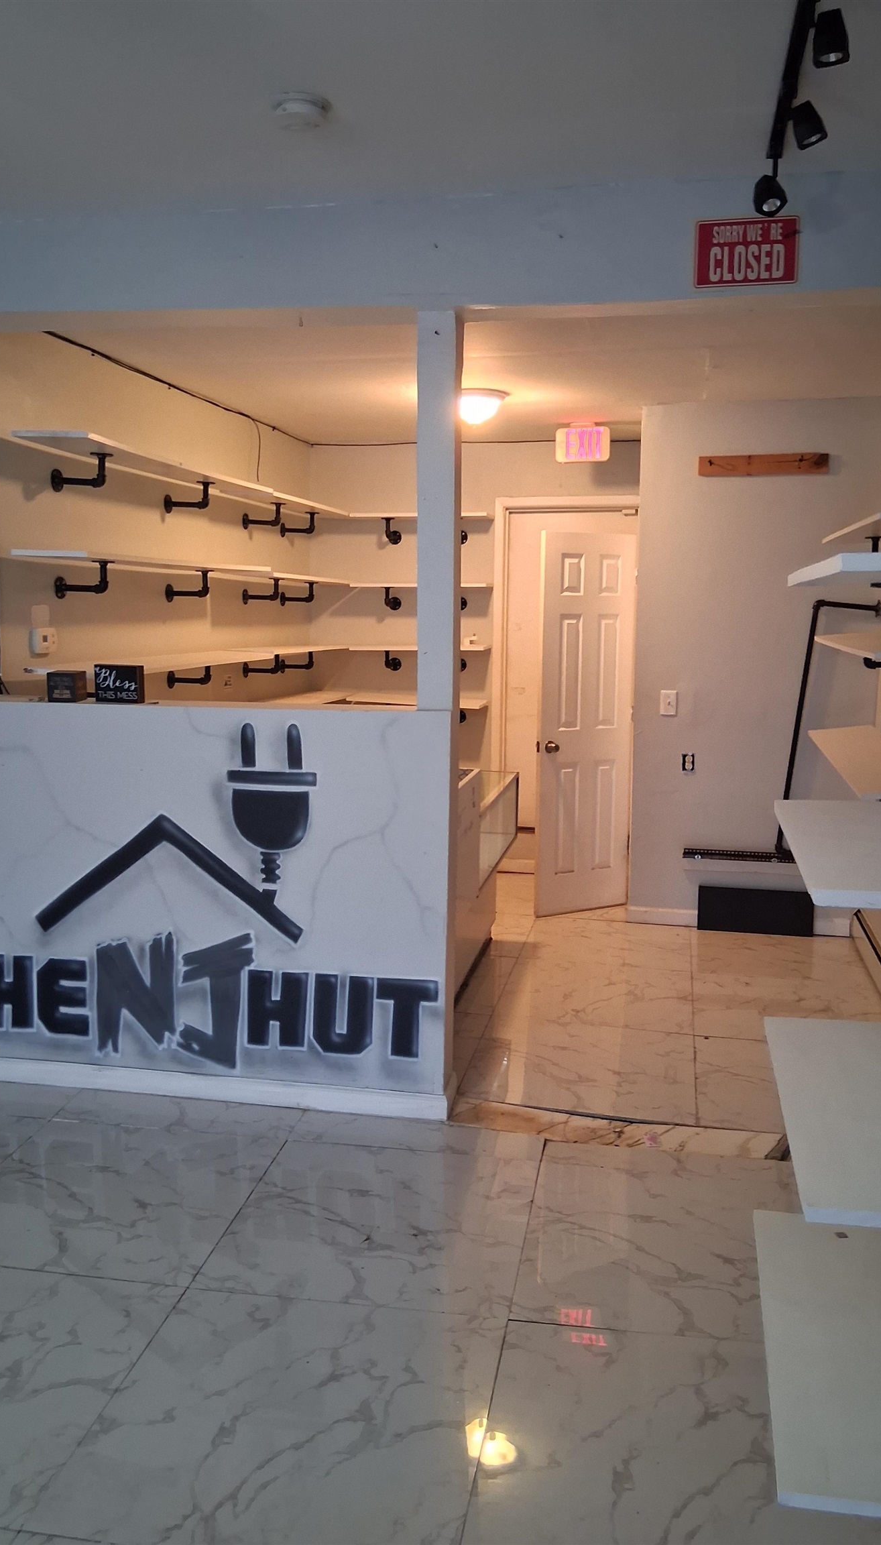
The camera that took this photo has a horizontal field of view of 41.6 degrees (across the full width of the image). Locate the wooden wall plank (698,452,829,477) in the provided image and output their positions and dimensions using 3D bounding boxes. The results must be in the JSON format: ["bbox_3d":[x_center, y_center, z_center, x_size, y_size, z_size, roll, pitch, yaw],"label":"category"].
[{"bbox_3d":[1.556,-1.479,5.580,0.600,0.098,0.025,3,9,13],"label":"wooden wall plank"}]

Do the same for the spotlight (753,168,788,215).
[{"bbox_3d":[0.873,-1.531,3.075,0.073,0.100,0.073,-5,-19,-32],"label":"spotlight"}]

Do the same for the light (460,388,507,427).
[{"bbox_3d":[0.163,-1.722,5.514,0.330,0.130,0.330,2,9,10],"label":"light"}]

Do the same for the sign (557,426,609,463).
[{"bbox_3d":[0.787,-1.813,6.399,0.300,0.200,0.050,2,9,10],"label":"sign"}]

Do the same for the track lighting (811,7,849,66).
[{"bbox_3d":[0.766,-1.443,2.276,0.066,0.100,0.066,-11,9,-1],"label":"track lighting"}]

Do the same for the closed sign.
[{"bbox_3d":[0.870,-1.477,3.291,0.282,0.182,0.012,2,9,10],"label":"closed sign"}]

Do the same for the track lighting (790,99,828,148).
[{"bbox_3d":[0.848,-1.487,2.665,0.066,0.100,0.066,-24,1,17],"label":"track lighting"}]

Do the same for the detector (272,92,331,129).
[{"bbox_3d":[-0.339,-1.598,2.822,0.140,0.045,0.140,2,9,10],"label":"detector"}]

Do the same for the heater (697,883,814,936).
[{"bbox_3d":[1.609,0.703,5.902,0.570,0.230,0.050,3,9,13],"label":"heater"}]

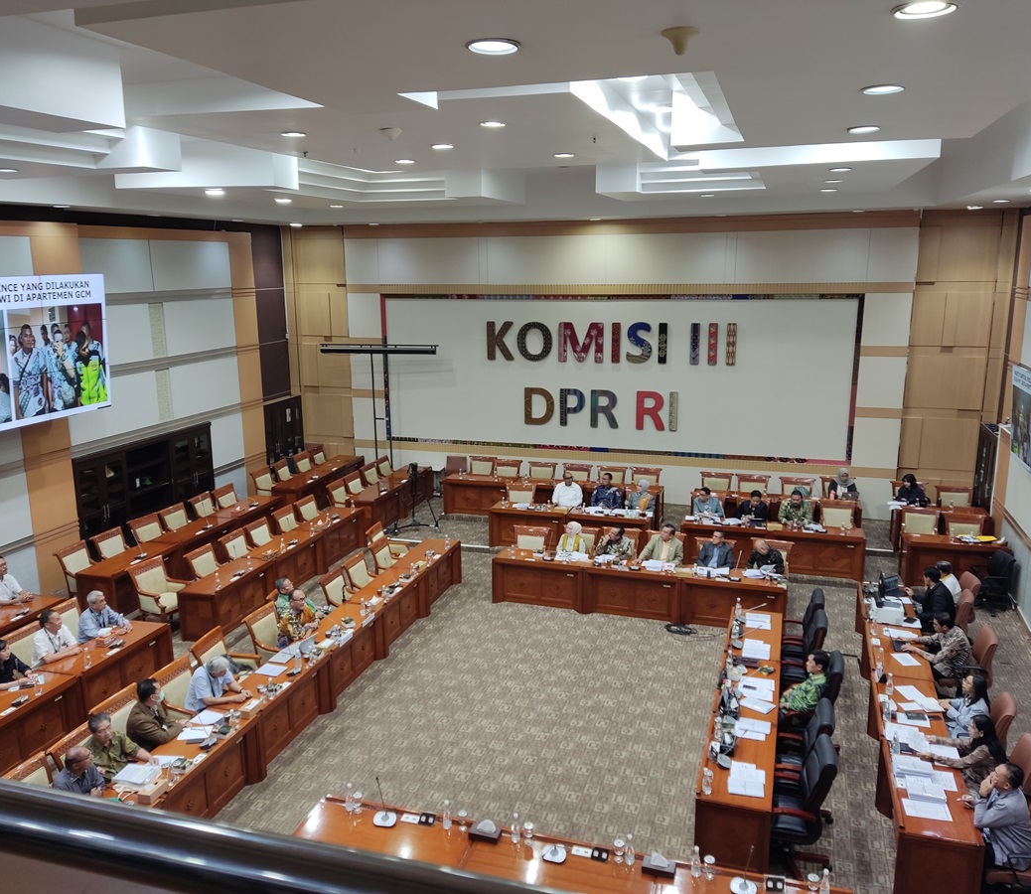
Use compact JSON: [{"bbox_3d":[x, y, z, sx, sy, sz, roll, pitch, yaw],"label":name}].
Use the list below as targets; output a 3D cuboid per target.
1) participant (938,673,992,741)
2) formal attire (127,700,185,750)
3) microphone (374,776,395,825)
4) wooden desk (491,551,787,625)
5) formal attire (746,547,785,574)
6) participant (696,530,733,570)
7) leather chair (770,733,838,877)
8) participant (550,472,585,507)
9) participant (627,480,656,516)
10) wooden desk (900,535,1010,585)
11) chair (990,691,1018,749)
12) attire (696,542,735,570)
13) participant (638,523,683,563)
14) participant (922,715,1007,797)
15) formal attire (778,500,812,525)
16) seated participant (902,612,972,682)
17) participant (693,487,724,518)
[{"bbox_3d":[4.610,2.929,8.970,0.730,1.260,0.500,3,13,15],"label":"participant"},{"bbox_3d":[-3.693,2.891,8.992,0.630,0.600,0.580,2,13,13],"label":"formal attire"},{"bbox_3d":[-1.100,2.968,7.248,0.195,0.390,0.170,3,13,17],"label":"microphone"},{"bbox_3d":[1.836,2.205,13.280,4.460,0.770,0.610,4,13,19],"label":"wooden desk"},{"bbox_3d":[3.832,1.845,13.256,0.550,0.580,0.580,3,13,18],"label":"formal attire"},{"bbox_3d":[3.076,1.956,13.427,0.540,1.270,0.780,3,13,18],"label":"participant"},{"bbox_3d":[2.557,3.244,7.841,0.700,1.160,0.660,3,13,18],"label":"leather chair"},{"bbox_3d":[0.949,1.168,16.318,0.580,1.300,0.850,3,13,17],"label":"participant"},{"bbox_3d":[2.372,1.270,16.364,0.530,1.270,0.700,4,13,23],"label":"participant"},{"bbox_3d":[7.261,1.930,14.190,1.580,0.760,0.650,3,13,18],"label":"wooden desk"},{"bbox_3d":[4.775,3.026,8.986,0.640,0.930,0.600,3,13,17],"label":"chair"},{"bbox_3d":[3.220,1.805,13.798,0.550,0.650,0.430,3,13,18],"label":"attire"},{"bbox_3d":[2.339,1.903,13.715,0.630,1.280,0.800,3,13,18],"label":"participant"},{"bbox_3d":[4.226,3.127,8.148,0.820,1.220,0.540,3,13,18],"label":"participant"},{"bbox_3d":[4.922,1.301,15.163,0.560,0.680,0.500,3,13,18],"label":"formal attire"},{"bbox_3d":[5.039,2.618,10.392,0.820,1.240,0.560,3,13,18],"label":"seated participant"},{"bbox_3d":[3.484,1.374,15.610,0.560,1.220,0.750,3,13,18],"label":"participant"}]

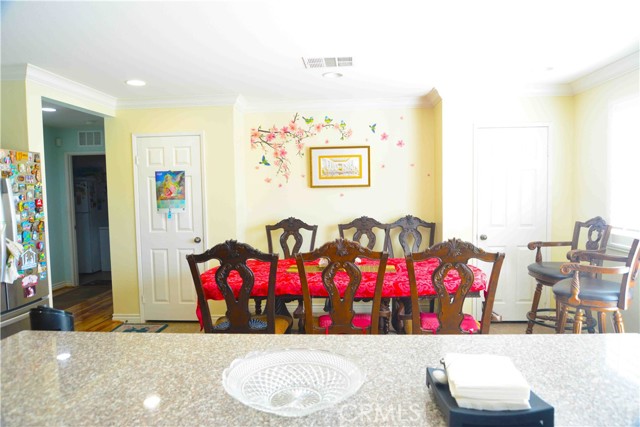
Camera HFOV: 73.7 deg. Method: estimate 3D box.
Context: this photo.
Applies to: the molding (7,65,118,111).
[{"bbox_3d":[-2.249,-1.142,3.982,0.100,0.092,1.385,-1,3,4],"label":"molding"}]

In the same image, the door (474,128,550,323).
[{"bbox_3d":[2.021,0.144,4.505,0.740,2.050,0.060,-1,3,4],"label":"door"}]

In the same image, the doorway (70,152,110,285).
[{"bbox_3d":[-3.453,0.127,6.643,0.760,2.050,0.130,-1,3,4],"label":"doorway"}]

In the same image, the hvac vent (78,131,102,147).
[{"bbox_3d":[-3.486,-1.136,6.473,0.370,0.232,0.025,-1,3,4],"label":"hvac vent"}]

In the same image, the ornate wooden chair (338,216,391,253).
[{"bbox_3d":[0.465,0.630,4.372,0.550,1.155,0.600,-1,3,4],"label":"ornate wooden chair"}]

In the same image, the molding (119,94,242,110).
[{"bbox_3d":[-1.548,-1.190,4.580,1.417,0.092,0.092,-1,3,4],"label":"molding"}]

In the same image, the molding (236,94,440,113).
[{"bbox_3d":[0.192,-1.239,4.867,2.215,0.092,0.092,-1,3,4],"label":"molding"}]

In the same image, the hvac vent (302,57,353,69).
[{"bbox_3d":[0.081,-1.186,3.376,0.408,0.020,0.305,-1,3,4],"label":"hvac vent"}]

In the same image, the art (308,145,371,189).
[{"bbox_3d":[0.236,-0.533,4.938,0.698,0.471,0.030,-1,3,4],"label":"art"}]

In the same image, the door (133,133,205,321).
[{"bbox_3d":[-1.660,0.196,4.751,0.760,2.060,0.060,-1,3,4],"label":"door"}]

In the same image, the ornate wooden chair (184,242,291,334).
[{"bbox_3d":[-0.498,0.717,2.919,0.575,1.136,0.620,-1,3,4],"label":"ornate wooden chair"}]

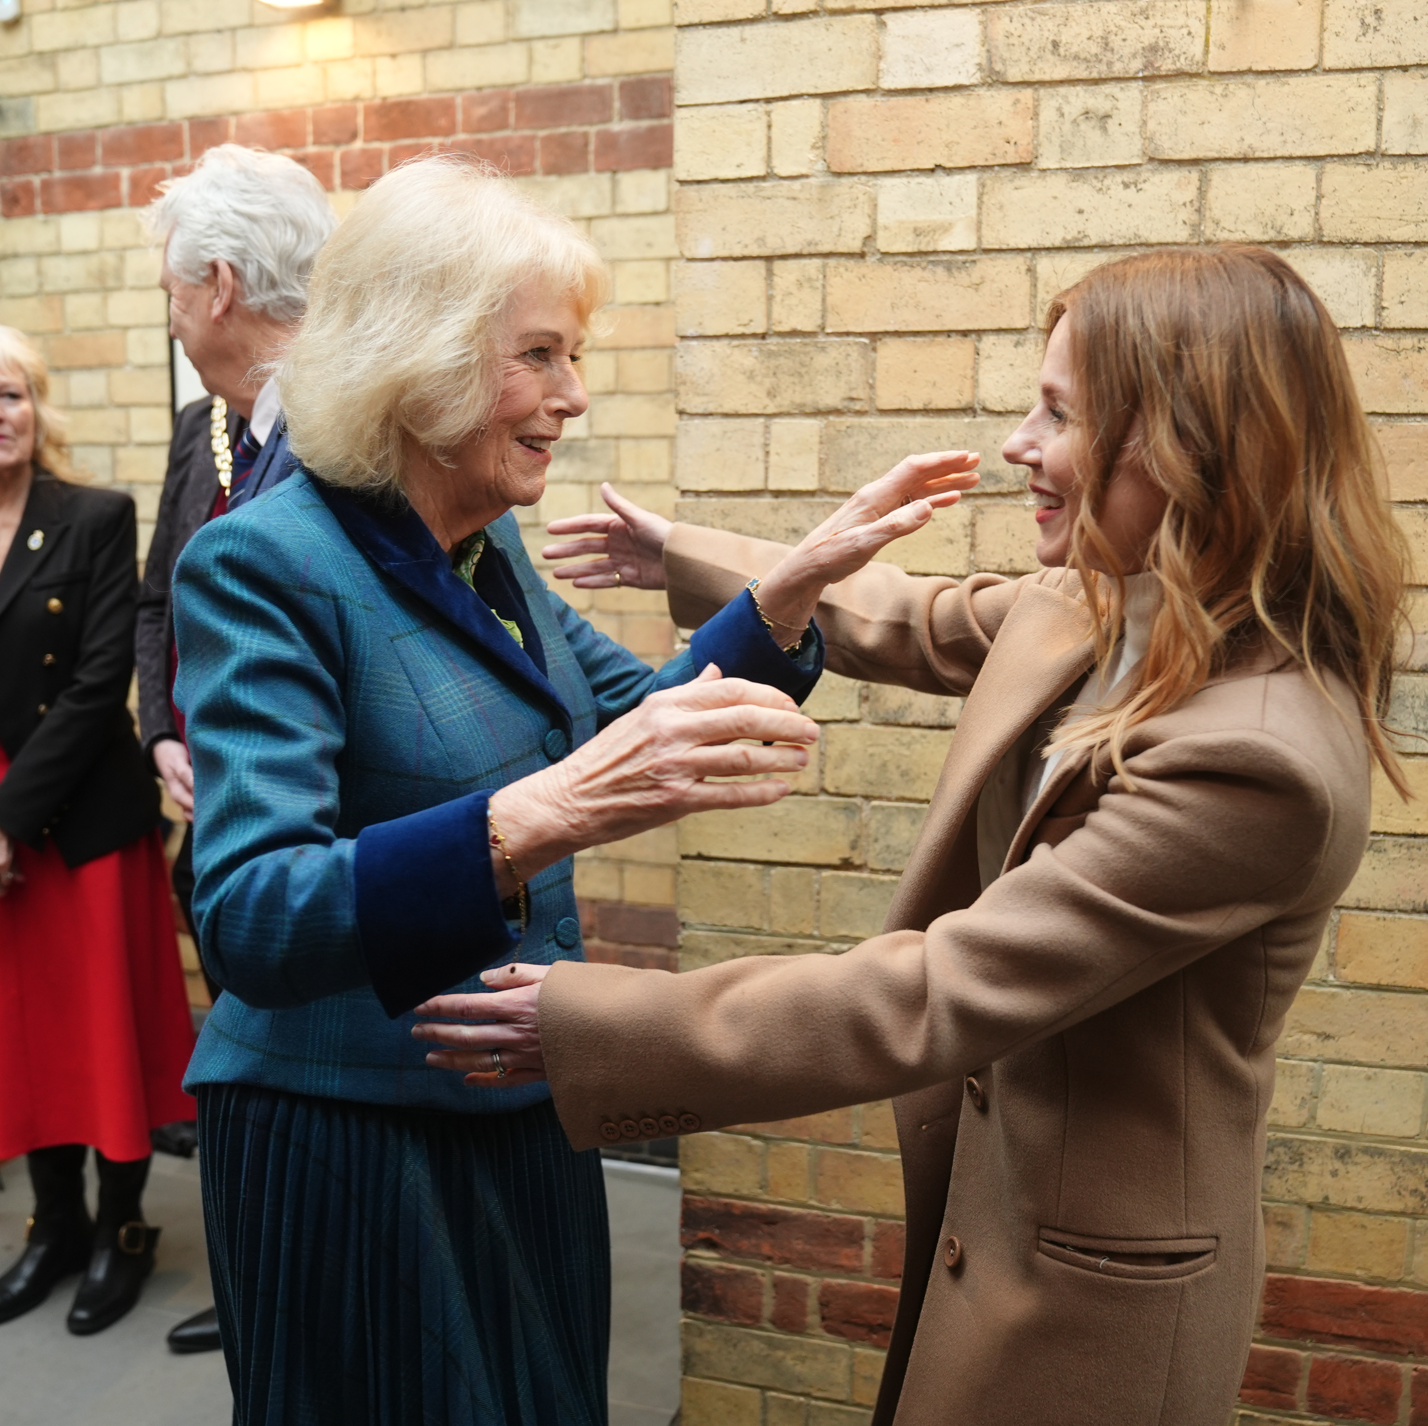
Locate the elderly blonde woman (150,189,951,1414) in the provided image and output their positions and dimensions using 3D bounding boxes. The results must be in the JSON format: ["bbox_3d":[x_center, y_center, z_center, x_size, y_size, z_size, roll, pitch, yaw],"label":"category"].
[{"bbox_3d":[-0.113,0.399,1.187,0.640,1.680,0.550,3,9,15],"label":"elderly blonde woman"}]

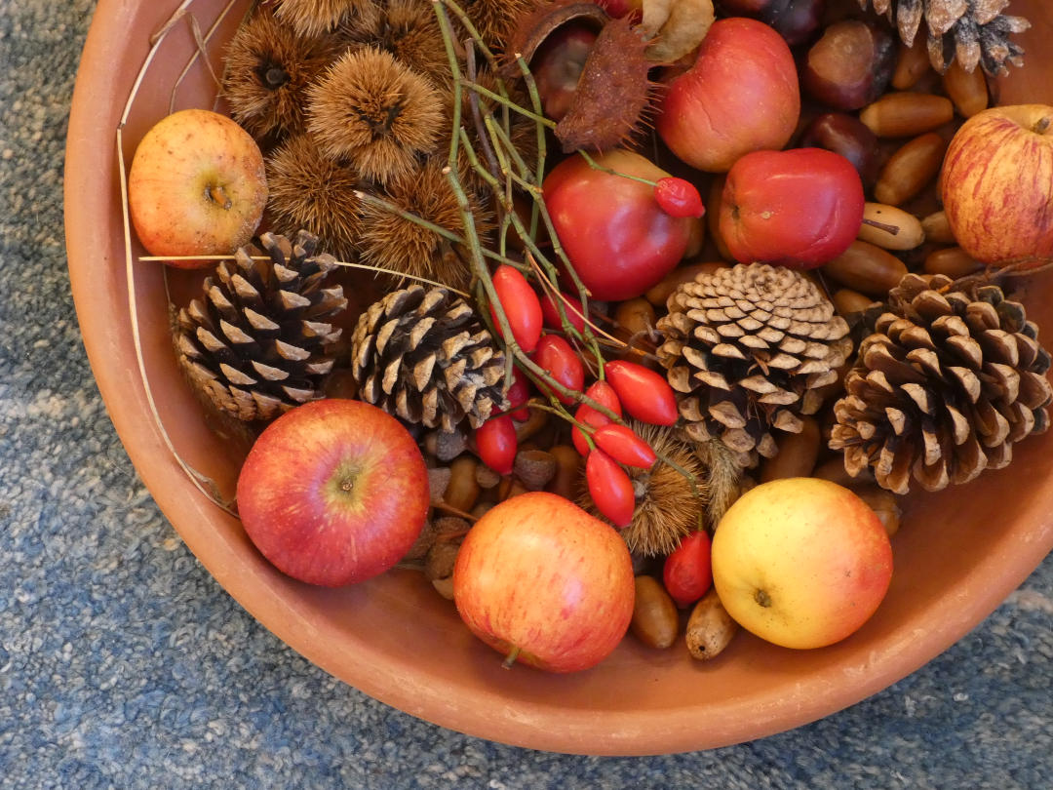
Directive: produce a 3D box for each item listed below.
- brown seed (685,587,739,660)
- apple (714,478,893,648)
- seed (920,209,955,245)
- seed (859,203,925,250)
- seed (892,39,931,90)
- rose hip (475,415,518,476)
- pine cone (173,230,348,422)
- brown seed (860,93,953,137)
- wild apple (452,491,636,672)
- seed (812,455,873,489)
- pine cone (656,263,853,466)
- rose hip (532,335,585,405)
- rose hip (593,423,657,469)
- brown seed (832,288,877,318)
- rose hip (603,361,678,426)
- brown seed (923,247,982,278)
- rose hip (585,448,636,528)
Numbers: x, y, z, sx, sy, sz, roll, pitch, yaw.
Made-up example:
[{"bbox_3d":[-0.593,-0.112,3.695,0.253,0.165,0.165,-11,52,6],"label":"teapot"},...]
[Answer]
[{"bbox_3d":[0.066,0.077,0.773,0.014,0.014,0.028,28,75,-2],"label":"brown seed"},{"bbox_3d":[0.093,0.057,0.761,0.061,0.053,0.061,16,123,26],"label":"apple"},{"bbox_3d":[0.149,-0.058,0.776,0.029,0.013,0.013,1,87,-3],"label":"seed"},{"bbox_3d":[0.118,-0.057,0.748,0.030,0.013,0.013,17,90,0],"label":"seed"},{"bbox_3d":[0.135,-0.118,0.785,0.013,0.013,0.026,21,84,-2],"label":"seed"},{"bbox_3d":[-0.010,0.016,0.763,0.014,0.014,0.023,-13,87,-4],"label":"rose hip"},{"bbox_3d":[-0.087,-0.022,0.738,0.054,0.054,0.066,23,99,0],"label":"pine cone"},{"bbox_3d":[0.131,-0.097,0.776,0.032,0.015,0.015,-6,89,0],"label":"brown seed"},{"bbox_3d":[0.007,0.062,0.756,0.062,0.062,0.053,26,78,-2],"label":"wild apple"},{"bbox_3d":[0.107,0.028,0.757,0.028,0.014,0.014,24,90,0],"label":"seed"},{"bbox_3d":[0.074,-0.010,0.738,0.064,0.064,0.067,4,119,-3],"label":"pine cone"},{"bbox_3d":[0.011,-0.008,0.735,0.015,0.015,0.024,-19,90,0],"label":"rose hip"},{"bbox_3d":[0.032,0.017,0.742,0.023,0.011,0.011,29,88,-3],"label":"rose hip"},{"bbox_3d":[0.114,-0.031,0.781,0.026,0.015,0.015,24,88,-6],"label":"brown seed"},{"bbox_3d":[0.038,-0.001,0.745,0.031,0.016,0.016,41,87,-3],"label":"rose hip"},{"bbox_3d":[0.150,-0.046,0.778,0.028,0.012,0.012,4,86,-3],"label":"brown seed"},{"bbox_3d":[0.027,0.030,0.725,0.014,0.014,0.027,-21,90,0],"label":"rose hip"}]

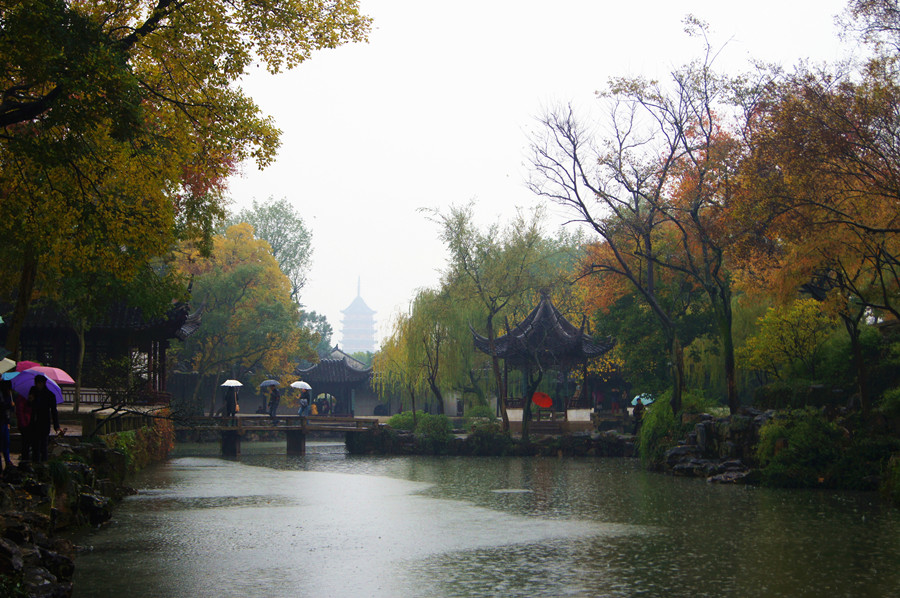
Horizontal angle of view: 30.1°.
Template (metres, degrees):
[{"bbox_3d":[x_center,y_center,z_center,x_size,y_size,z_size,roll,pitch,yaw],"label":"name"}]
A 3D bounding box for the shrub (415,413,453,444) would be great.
[{"bbox_3d":[-0.693,5.462,70.303,1.601,1.383,1.450,0,-3,0],"label":"shrub"}]

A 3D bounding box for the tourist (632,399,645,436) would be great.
[{"bbox_3d":[8.204,5.146,72.825,0.400,1.672,0.550,-3,-4,41],"label":"tourist"}]

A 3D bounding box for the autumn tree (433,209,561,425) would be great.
[{"bbox_3d":[2.053,0.812,75.500,6.050,10.330,5.600,0,-3,0],"label":"autumn tree"}]

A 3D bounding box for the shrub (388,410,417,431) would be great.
[{"bbox_3d":[-2.174,5.469,75.000,1.340,0.940,1.300,0,-3,0],"label":"shrub"}]

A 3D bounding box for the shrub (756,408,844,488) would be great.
[{"bbox_3d":[10.160,4.333,48.500,2.550,2.320,2.300,0,-3,0],"label":"shrub"}]

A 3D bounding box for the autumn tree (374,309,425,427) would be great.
[{"bbox_3d":[-2.129,3.111,73.442,2.500,5.044,2.400,0,-3,0],"label":"autumn tree"}]

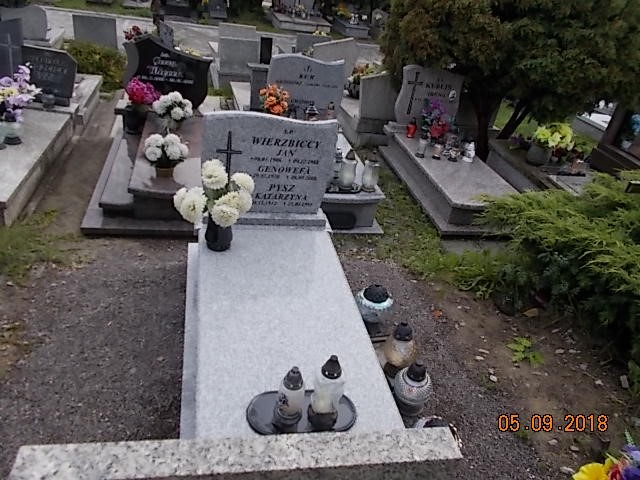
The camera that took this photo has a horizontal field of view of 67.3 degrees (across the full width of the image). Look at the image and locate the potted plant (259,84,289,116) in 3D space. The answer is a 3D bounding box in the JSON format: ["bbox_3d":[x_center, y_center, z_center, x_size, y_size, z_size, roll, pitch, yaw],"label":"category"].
[{"bbox_3d":[-0.386,-1.111,3.866,0.250,0.280,0.240,1,33,-14],"label":"potted plant"}]

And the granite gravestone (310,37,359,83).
[{"bbox_3d":[0.156,-2.253,6.249,0.550,0.600,0.110,0,34,-14],"label":"granite gravestone"}]

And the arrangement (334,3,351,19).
[{"bbox_3d":[0.473,-4.647,9.781,0.320,0.310,0.300,1,33,-14],"label":"arrangement"}]

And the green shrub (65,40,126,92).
[{"bbox_3d":[-2.475,-1.986,5.346,0.680,0.440,0.550,0,34,-14],"label":"green shrub"}]

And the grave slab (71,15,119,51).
[{"bbox_3d":[-2.811,-2.549,6.039,0.540,0.520,0.100,0,34,-14],"label":"grave slab"}]

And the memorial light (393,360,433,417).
[{"bbox_3d":[0.391,0.609,1.973,0.148,0.275,0.148,-5,35,-10],"label":"memorial light"}]

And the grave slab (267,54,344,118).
[{"bbox_3d":[-0.150,-1.474,4.547,0.700,0.500,0.100,0,33,-14],"label":"grave slab"}]

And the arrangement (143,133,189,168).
[{"bbox_3d":[-0.952,-0.538,2.986,0.260,0.250,0.250,1,33,-14],"label":"arrangement"}]

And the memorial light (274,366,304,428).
[{"bbox_3d":[-0.101,0.513,1.581,0.085,0.260,0.085,0,34,-14],"label":"memorial light"}]

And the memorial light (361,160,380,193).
[{"bbox_3d":[0.372,-0.485,3.536,0.115,0.250,0.115,0,33,-14],"label":"memorial light"}]

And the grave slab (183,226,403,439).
[{"bbox_3d":[-0.194,0.410,2.163,0.760,0.220,1.420,0,34,-14],"label":"grave slab"}]

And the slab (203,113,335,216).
[{"bbox_3d":[-0.293,-0.405,2.577,0.666,0.561,0.080,1,33,-14],"label":"slab"}]

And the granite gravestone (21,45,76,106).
[{"bbox_3d":[-2.360,-1.431,4.210,0.420,0.460,0.100,0,33,-14],"label":"granite gravestone"}]

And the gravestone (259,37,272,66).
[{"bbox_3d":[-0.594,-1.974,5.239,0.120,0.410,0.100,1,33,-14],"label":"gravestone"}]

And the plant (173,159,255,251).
[{"bbox_3d":[-0.545,-0.156,2.475,0.390,0.450,0.340,0,33,-14],"label":"plant"}]

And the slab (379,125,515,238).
[{"bbox_3d":[1.165,-0.534,4.170,0.850,0.270,1.530,0,34,-14],"label":"slab"}]

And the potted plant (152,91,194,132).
[{"bbox_3d":[-1.235,-1.067,4.090,0.310,0.280,0.280,0,33,-14],"label":"potted plant"}]

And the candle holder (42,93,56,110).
[{"bbox_3d":[-2.371,-1.215,4.193,0.100,0.115,0.100,0,33,-14],"label":"candle holder"}]

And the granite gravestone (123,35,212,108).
[{"bbox_3d":[-1.273,-1.384,3.987,0.720,0.540,0.100,0,34,-14],"label":"granite gravestone"}]

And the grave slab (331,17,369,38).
[{"bbox_3d":[0.683,-5.072,11.496,0.580,0.220,1.300,0,33,-14],"label":"grave slab"}]

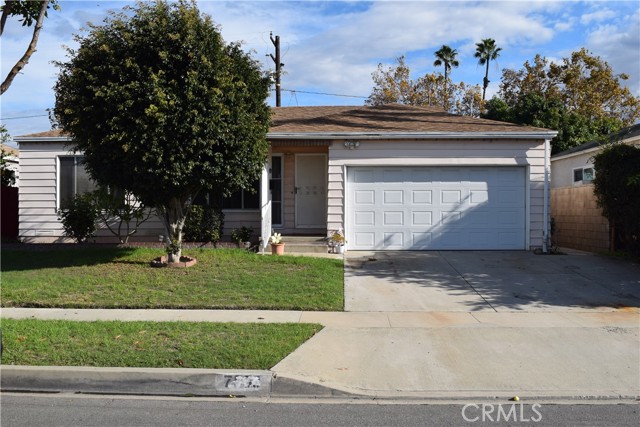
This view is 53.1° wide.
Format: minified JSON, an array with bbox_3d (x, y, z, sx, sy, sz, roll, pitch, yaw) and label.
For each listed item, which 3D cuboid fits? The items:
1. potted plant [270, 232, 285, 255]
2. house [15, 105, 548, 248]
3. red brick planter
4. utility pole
[{"bbox_3d":[-1.020,0.745,15.550,0.350,0.550,0.350,0,0,3],"label":"potted plant"},{"bbox_3d":[-1.150,-1.200,21.050,14.500,4.300,10.000,0,0,3],"label":"house"},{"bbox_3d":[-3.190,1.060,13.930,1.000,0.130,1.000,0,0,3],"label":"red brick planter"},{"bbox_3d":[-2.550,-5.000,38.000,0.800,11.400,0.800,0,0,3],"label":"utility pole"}]

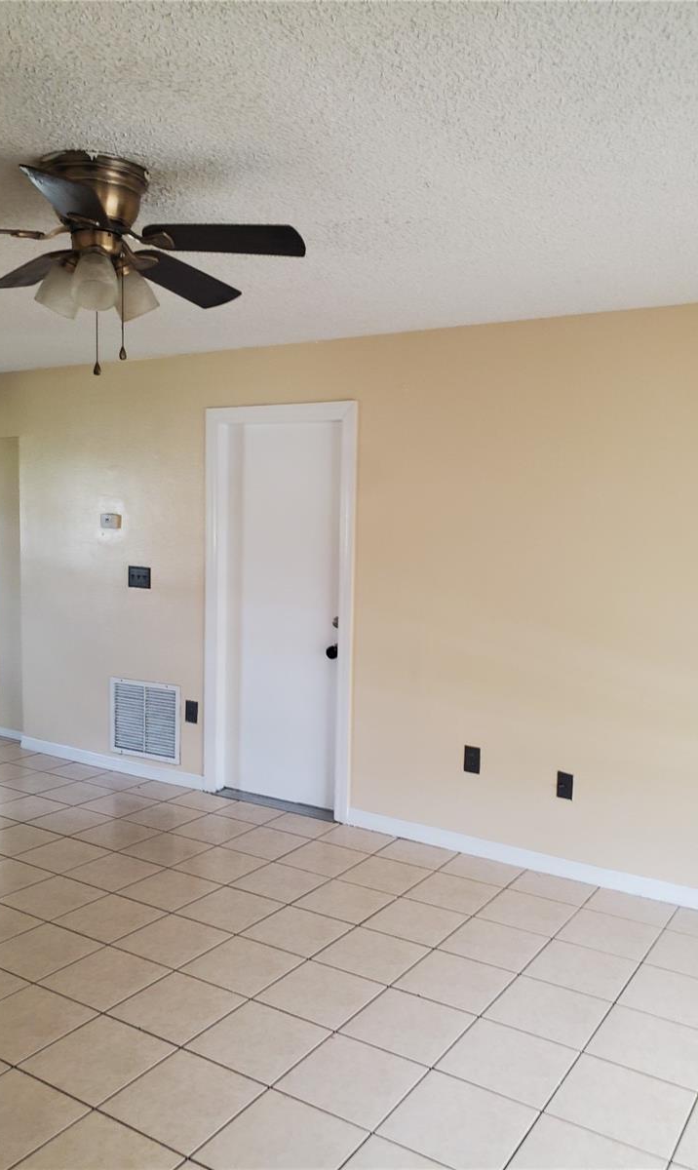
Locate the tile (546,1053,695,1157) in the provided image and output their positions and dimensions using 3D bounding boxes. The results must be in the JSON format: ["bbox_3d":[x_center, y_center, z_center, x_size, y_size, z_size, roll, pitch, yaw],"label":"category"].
[{"bbox_3d":[0.733,1.389,2.351,0.321,0.010,0.321,3,4,33],"label":"tile"}]

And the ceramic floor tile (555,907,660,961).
[{"bbox_3d":[0.999,1.341,3.364,0.320,0.010,0.320,4,5,31],"label":"ceramic floor tile"}]

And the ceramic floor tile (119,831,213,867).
[{"bbox_3d":[-0.850,1.237,4.101,0.322,0.010,0.322,4,4,32],"label":"ceramic floor tile"}]

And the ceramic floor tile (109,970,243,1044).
[{"bbox_3d":[-0.551,1.365,2.832,0.323,0.010,0.323,4,6,33],"label":"ceramic floor tile"}]

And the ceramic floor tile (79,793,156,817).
[{"bbox_3d":[-1.236,1.188,4.732,0.322,0.010,0.322,4,4,32],"label":"ceramic floor tile"}]

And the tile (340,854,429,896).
[{"bbox_3d":[0.159,1.264,3.813,0.319,0.010,0.319,3,4,32],"label":"tile"}]

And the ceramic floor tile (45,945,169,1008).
[{"bbox_3d":[-0.832,1.345,3.004,0.323,0.010,0.323,4,6,33],"label":"ceramic floor tile"}]

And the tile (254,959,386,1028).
[{"bbox_3d":[-0.089,1.321,2.832,0.319,0.010,0.319,3,4,32],"label":"tile"}]

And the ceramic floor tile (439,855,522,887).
[{"bbox_3d":[0.599,1.286,3.945,0.320,0.010,0.262,4,5,31],"label":"ceramic floor tile"}]

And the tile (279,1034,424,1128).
[{"bbox_3d":[0.009,1.369,2.428,0.321,0.010,0.321,3,4,33],"label":"tile"}]

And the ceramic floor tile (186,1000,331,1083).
[{"bbox_3d":[-0.271,1.384,2.659,0.323,0.010,0.323,4,6,33],"label":"ceramic floor tile"}]

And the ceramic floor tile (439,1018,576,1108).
[{"bbox_3d":[0.453,1.352,2.491,0.319,0.010,0.319,3,4,32],"label":"ceramic floor tile"}]

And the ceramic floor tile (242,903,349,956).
[{"bbox_3d":[-0.189,1.291,3.272,0.319,0.010,0.319,3,4,32],"label":"ceramic floor tile"}]

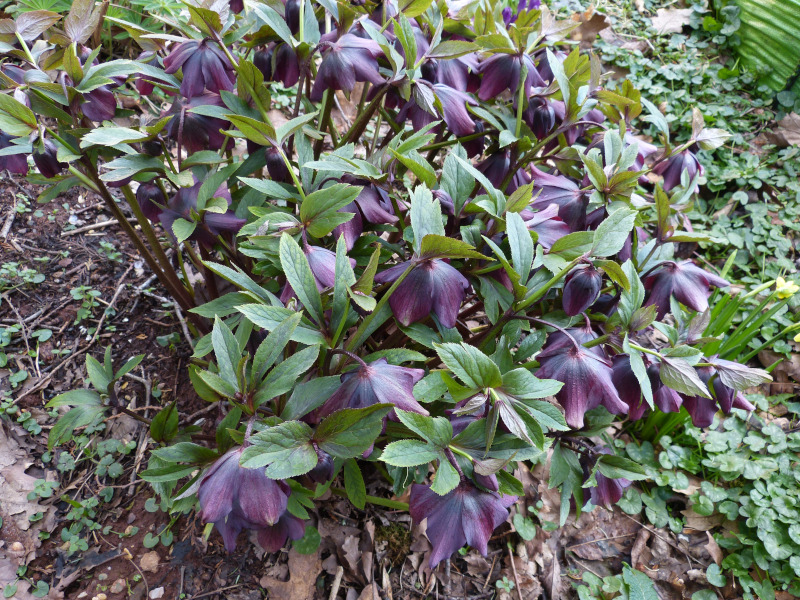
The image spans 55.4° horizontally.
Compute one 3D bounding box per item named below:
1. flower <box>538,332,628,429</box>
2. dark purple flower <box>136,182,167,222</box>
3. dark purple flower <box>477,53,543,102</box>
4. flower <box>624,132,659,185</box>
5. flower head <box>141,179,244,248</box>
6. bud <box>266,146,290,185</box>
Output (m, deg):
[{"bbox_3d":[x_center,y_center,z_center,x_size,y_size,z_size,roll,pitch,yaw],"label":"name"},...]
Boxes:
[{"bbox_3d":[0.140,0.062,0.585,0.068,0.050,0.065,7,37,18],"label":"flower"},{"bbox_3d":[-0.225,-0.088,0.690,0.027,0.036,0.027,-13,40,-16],"label":"dark purple flower"},{"bbox_3d":[0.115,-0.234,0.800,0.068,0.046,0.065,5,38,7],"label":"dark purple flower"},{"bbox_3d":[0.260,-0.152,0.820,0.043,0.048,0.046,0,37,0],"label":"flower"},{"bbox_3d":[-0.182,-0.078,0.690,0.078,0.052,0.068,-11,34,-13],"label":"flower head"},{"bbox_3d":[-0.119,-0.131,0.740,0.025,0.036,0.025,0,37,0],"label":"bud"}]

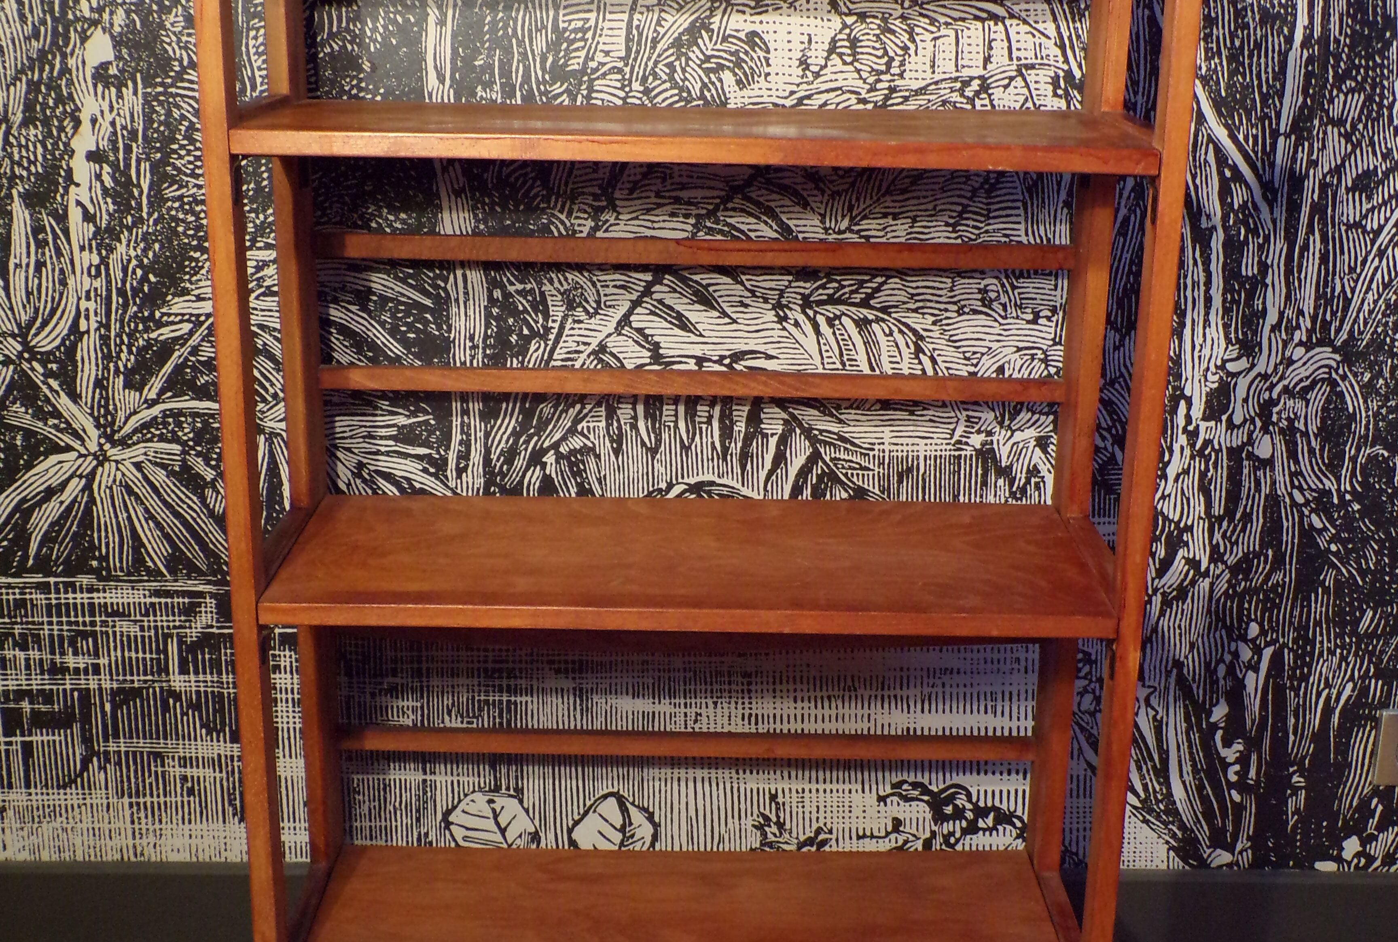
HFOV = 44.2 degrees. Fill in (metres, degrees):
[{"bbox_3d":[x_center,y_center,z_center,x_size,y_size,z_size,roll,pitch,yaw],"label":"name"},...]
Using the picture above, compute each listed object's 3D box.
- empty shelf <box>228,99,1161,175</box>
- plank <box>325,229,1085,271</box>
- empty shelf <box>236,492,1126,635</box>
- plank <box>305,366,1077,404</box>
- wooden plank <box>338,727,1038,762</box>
[{"bbox_3d":[-0.003,-0.268,1.367,0.670,0.019,0.266,1,17,0],"label":"empty shelf"},{"bbox_3d":[-0.002,-0.194,1.522,0.670,0.019,0.012,1,17,-1],"label":"plank"},{"bbox_3d":[-0.007,0.077,1.472,0.670,0.019,0.266,1,18,0],"label":"empty shelf"},{"bbox_3d":[-0.005,-0.078,1.557,0.670,0.019,0.012,1,17,-1],"label":"plank"},{"bbox_3d":[-0.011,0.263,1.660,0.670,0.019,0.012,1,17,-1],"label":"wooden plank"}]

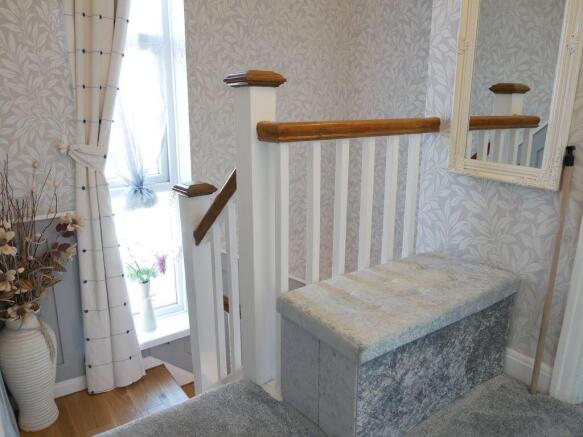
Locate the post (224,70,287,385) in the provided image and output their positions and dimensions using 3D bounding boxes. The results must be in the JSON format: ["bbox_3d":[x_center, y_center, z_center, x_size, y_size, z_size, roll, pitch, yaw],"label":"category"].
[{"bbox_3d":[-0.115,0.062,1.489,0.141,1.064,0.141,-10,17,-35],"label":"post"}]

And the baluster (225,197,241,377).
[{"bbox_3d":[-0.222,0.256,1.685,0.031,0.703,0.031,-10,17,-35],"label":"baluster"}]

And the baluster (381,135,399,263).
[{"bbox_3d":[0.383,0.107,1.746,0.031,0.860,0.031,-10,17,-35],"label":"baluster"}]

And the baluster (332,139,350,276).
[{"bbox_3d":[0.177,0.145,1.597,0.031,0.860,0.031,-10,17,-35],"label":"baluster"}]

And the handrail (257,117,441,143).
[{"bbox_3d":[0.243,-0.315,1.536,0.782,0.060,0.117,-10,17,-35],"label":"handrail"}]

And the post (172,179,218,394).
[{"bbox_3d":[-0.406,0.347,1.979,0.137,1.022,0.137,-10,17,-35],"label":"post"}]

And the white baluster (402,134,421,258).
[{"bbox_3d":[0.486,0.088,1.821,0.031,0.860,0.031,-10,17,-35],"label":"white baluster"}]

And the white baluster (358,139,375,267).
[{"bbox_3d":[0.280,0.126,1.672,0.031,0.860,0.031,-10,17,-35],"label":"white baluster"}]

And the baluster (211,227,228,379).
[{"bbox_3d":[-0.298,0.352,1.815,0.031,0.712,0.031,-10,17,-35],"label":"baluster"}]

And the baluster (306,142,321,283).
[{"bbox_3d":[0.074,0.163,1.523,0.031,0.860,0.031,-10,17,-35],"label":"baluster"}]

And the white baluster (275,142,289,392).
[{"bbox_3d":[-0.029,0.182,1.448,0.031,0.860,0.031,-10,17,-35],"label":"white baluster"}]

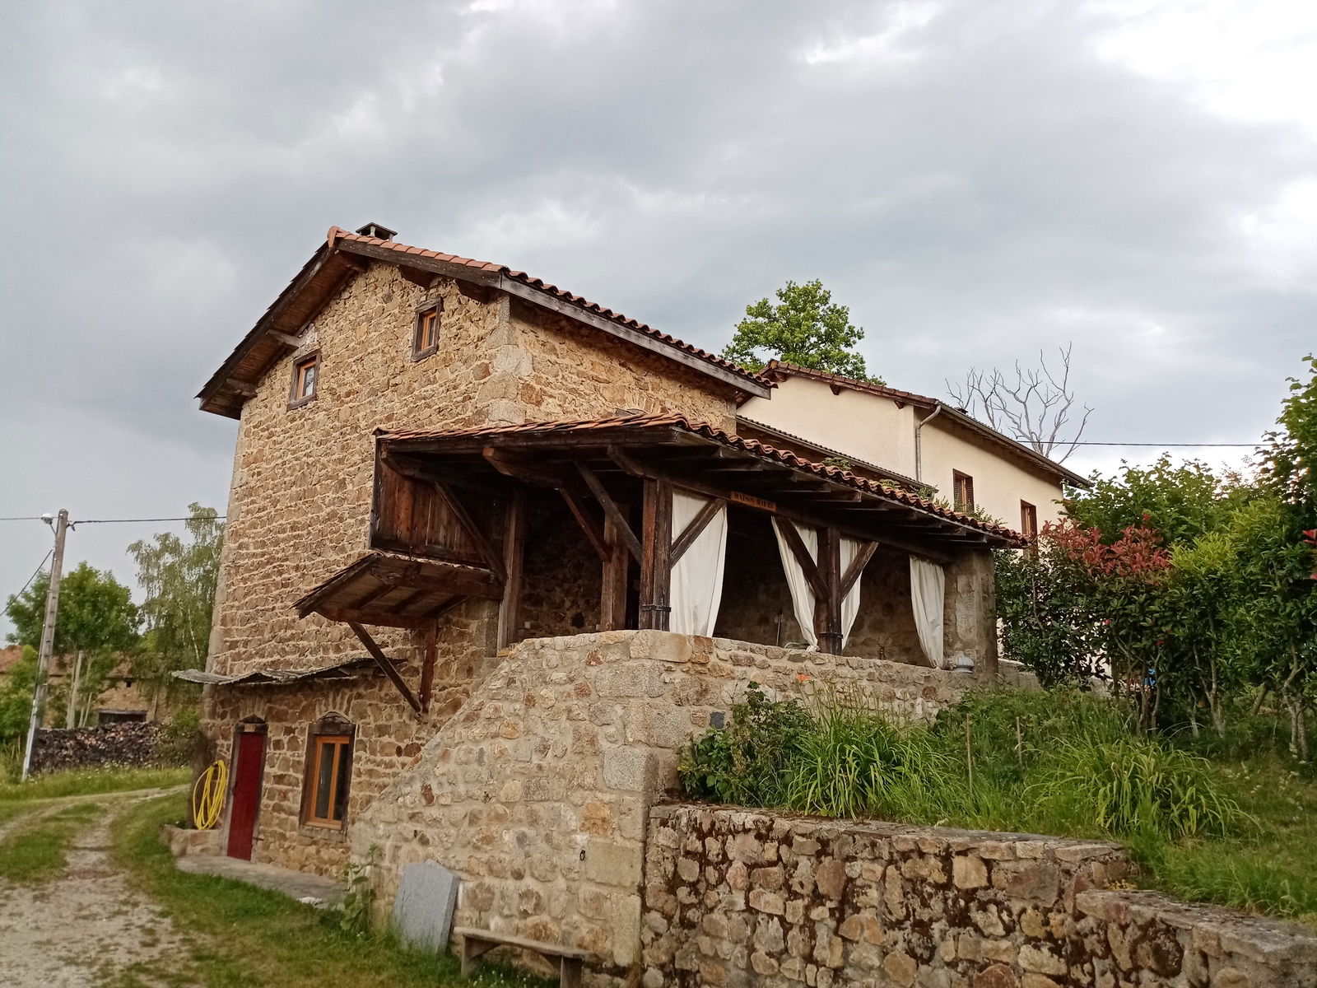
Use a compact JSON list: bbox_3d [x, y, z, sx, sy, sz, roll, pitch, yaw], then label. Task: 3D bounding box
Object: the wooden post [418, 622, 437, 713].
[{"bbox_3d":[-2.868,2.157,12.309,0.130,1.130,0.130,-11,-18,41],"label":"wooden post"}]

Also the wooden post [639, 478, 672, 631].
[{"bbox_3d":[-0.027,0.558,8.552,0.190,1.375,0.190,-11,-18,41],"label":"wooden post"}]

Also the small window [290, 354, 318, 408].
[{"bbox_3d":[-5.621,-1.810,15.861,0.890,0.840,0.143,-10,-17,42],"label":"small window"}]

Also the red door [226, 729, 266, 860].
[{"bbox_3d":[-6.324,4.614,15.170,0.840,1.837,0.080,-11,-18,41],"label":"red door"}]

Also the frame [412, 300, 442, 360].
[{"bbox_3d":[-3.130,-2.239,13.571,0.622,0.773,0.143,-10,-17,42],"label":"frame"}]

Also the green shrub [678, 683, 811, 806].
[{"bbox_3d":[0.706,2.050,8.128,0.900,1.000,0.800,-11,-18,41],"label":"green shrub"}]

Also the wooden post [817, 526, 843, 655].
[{"bbox_3d":[1.746,0.984,10.107,0.176,1.294,0.176,-10,-17,42],"label":"wooden post"}]

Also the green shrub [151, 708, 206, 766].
[{"bbox_3d":[-15.042,7.610,31.000,1.600,1.800,1.500,7,-13,-24],"label":"green shrub"}]

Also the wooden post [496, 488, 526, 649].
[{"bbox_3d":[-1.711,0.849,11.521,0.172,1.848,0.172,-10,-17,42],"label":"wooden post"}]

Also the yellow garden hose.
[{"bbox_3d":[-7.072,4.744,15.594,0.780,1.080,0.170,-11,-18,41],"label":"yellow garden hose"}]

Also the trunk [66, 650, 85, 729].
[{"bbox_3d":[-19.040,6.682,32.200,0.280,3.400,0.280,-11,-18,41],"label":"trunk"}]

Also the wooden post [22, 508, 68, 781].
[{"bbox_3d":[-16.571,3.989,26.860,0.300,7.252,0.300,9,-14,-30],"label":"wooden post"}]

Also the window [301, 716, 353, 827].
[{"bbox_3d":[-4.565,3.855,13.653,1.100,1.480,0.160,-11,-18,41],"label":"window"}]

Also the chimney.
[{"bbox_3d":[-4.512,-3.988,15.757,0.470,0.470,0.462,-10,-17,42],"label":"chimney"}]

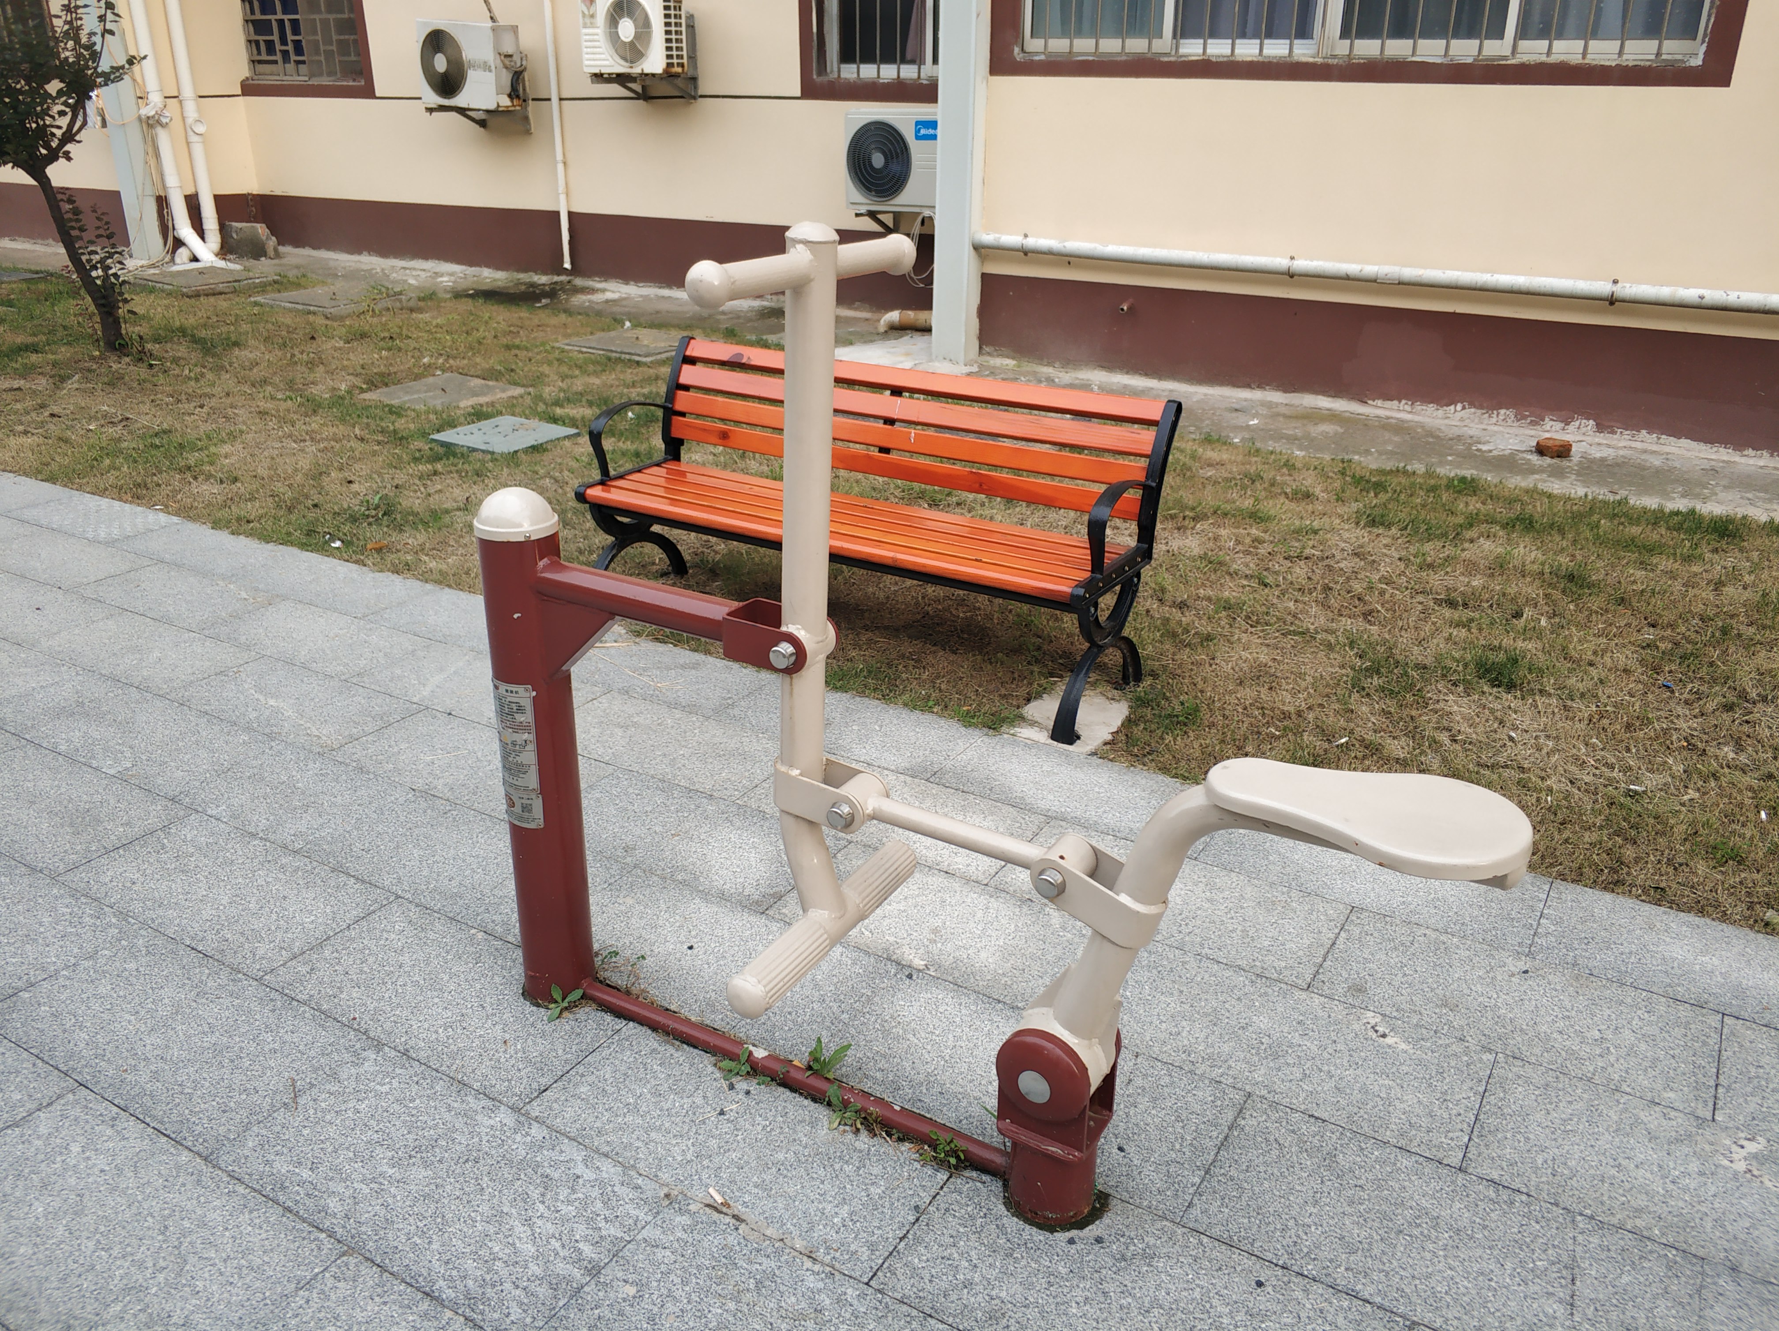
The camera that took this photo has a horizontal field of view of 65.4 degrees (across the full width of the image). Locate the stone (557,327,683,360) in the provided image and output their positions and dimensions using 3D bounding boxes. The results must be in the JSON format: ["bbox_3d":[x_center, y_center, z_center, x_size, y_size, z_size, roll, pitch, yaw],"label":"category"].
[{"bbox_3d":[-1.347,-1.720,7.519,0.650,0.050,0.650,14,27,29],"label":"stone"}]

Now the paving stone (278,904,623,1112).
[{"bbox_3d":[-0.715,0.553,2.281,0.600,0.040,0.300,14,26,28],"label":"paving stone"}]

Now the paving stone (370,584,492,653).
[{"bbox_3d":[-1.117,-0.095,3.798,0.598,0.035,0.301,14,26,28],"label":"paving stone"}]

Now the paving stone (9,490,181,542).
[{"bbox_3d":[-2.644,-0.473,4.637,0.600,0.040,0.300,14,26,28],"label":"paving stone"}]

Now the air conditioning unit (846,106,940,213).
[{"bbox_3d":[0.154,-3.028,8.351,0.780,0.564,0.300,14,26,28],"label":"air conditioning unit"}]

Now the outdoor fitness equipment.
[{"bbox_3d":[0.019,0.095,1.731,1.435,1.235,0.425,14,26,28],"label":"outdoor fitness equipment"}]

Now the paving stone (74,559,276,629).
[{"bbox_3d":[-2.043,-0.186,3.983,0.598,0.035,0.301,14,26,28],"label":"paving stone"}]

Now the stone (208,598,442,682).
[{"bbox_3d":[-1.530,-0.059,3.702,0.598,0.035,0.301,14,26,28],"label":"stone"}]

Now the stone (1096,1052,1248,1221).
[{"bbox_3d":[0.209,0.641,2.085,0.600,0.040,0.300,14,26,28],"label":"stone"}]

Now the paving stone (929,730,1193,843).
[{"bbox_3d":[0.417,0.284,2.940,0.600,0.040,0.300,14,26,28],"label":"paving stone"}]

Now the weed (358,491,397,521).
[{"bbox_3d":[-1.733,-0.542,4.693,0.130,0.075,0.120,-8,24,-19],"label":"weed"}]

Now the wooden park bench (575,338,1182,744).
[{"bbox_3d":[-0.088,-0.378,3.539,1.490,0.700,0.545,14,26,28],"label":"wooden park bench"}]

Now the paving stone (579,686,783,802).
[{"bbox_3d":[-0.504,0.193,3.132,0.600,0.040,0.300,14,26,28],"label":"paving stone"}]

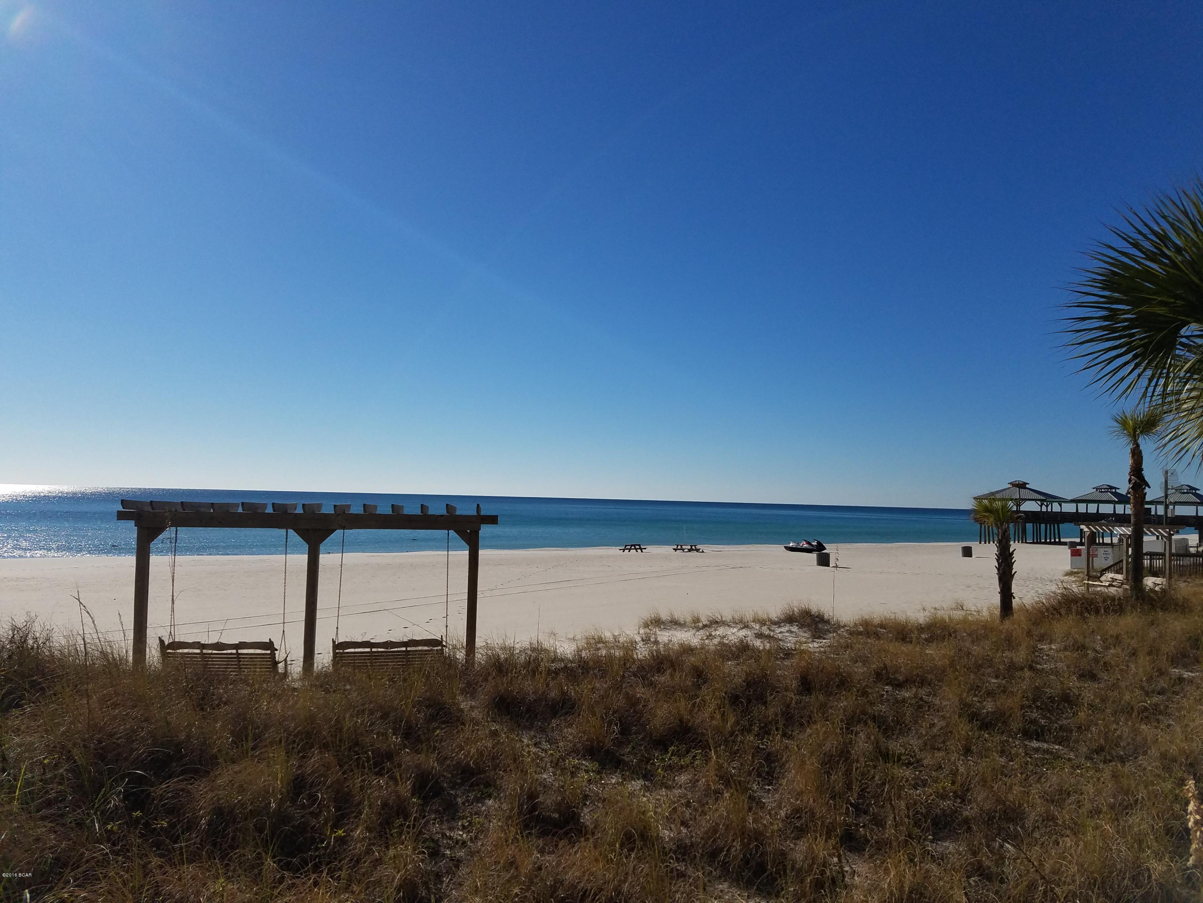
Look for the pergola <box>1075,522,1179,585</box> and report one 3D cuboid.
[{"bbox_3d":[22.253,4.554,38.292,1.250,3.000,5.200,2,-3,-8],"label":"pergola"}]

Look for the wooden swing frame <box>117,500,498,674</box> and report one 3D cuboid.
[{"bbox_3d":[-4.259,2.167,13.294,5.400,2.800,1.250,2,-3,-8],"label":"wooden swing frame"}]

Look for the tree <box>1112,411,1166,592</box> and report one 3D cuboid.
[{"bbox_3d":[19.565,1.888,33.000,1.750,6.899,1.750,0,-3,31],"label":"tree"}]

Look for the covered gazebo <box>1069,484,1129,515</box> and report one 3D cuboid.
[{"bbox_3d":[56.188,5.854,100.500,5.400,4.390,5.400,3,-4,-34],"label":"covered gazebo"}]

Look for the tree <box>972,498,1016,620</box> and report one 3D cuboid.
[{"bbox_3d":[11.725,3.244,27.000,1.280,3.707,1.280,0,-3,24],"label":"tree"}]

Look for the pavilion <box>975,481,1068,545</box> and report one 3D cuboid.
[{"bbox_3d":[50.158,7.263,108.000,9.700,7.605,9.700,3,-4,-34],"label":"pavilion"}]

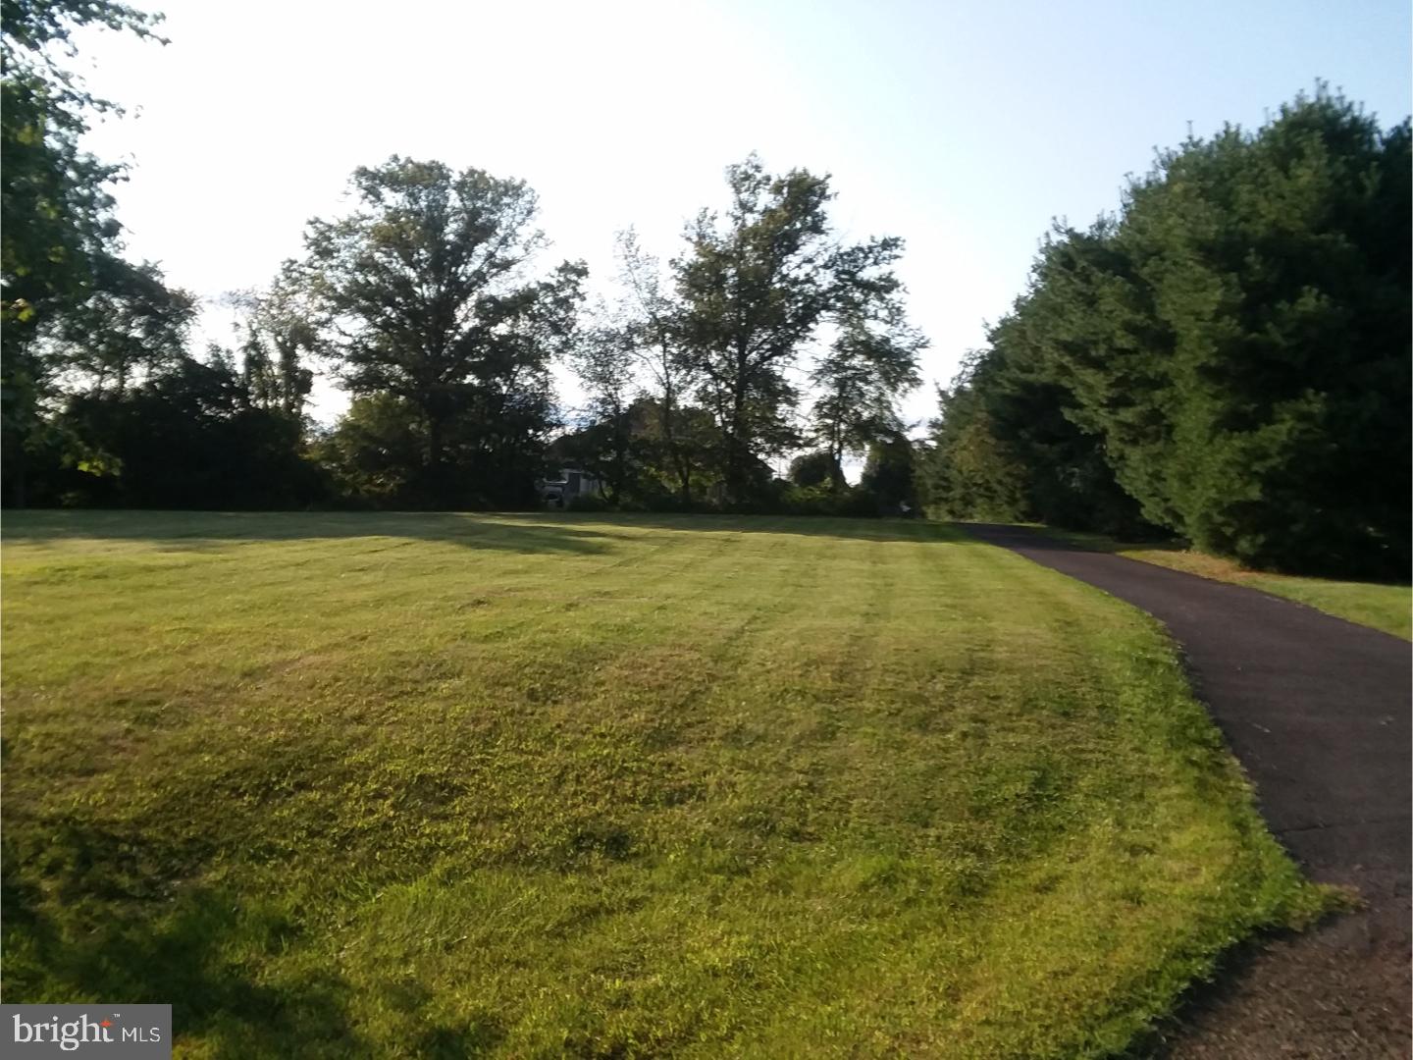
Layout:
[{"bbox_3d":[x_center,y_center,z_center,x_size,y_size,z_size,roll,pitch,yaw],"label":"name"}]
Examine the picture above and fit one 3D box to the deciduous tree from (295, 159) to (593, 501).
[{"bbox_3d":[-13.790,-10.350,62.000,14.920,18.330,13.500,0,1,0],"label":"deciduous tree"}]

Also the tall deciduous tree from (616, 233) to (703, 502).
[{"bbox_3d":[-2.600,-8.590,62.000,4.570,14.450,4.500,0,1,0],"label":"tall deciduous tree"}]

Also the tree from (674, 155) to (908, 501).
[{"bbox_3d":[4.490,-10.750,63.000,12.460,18.390,11.300,0,1,0],"label":"tree"}]

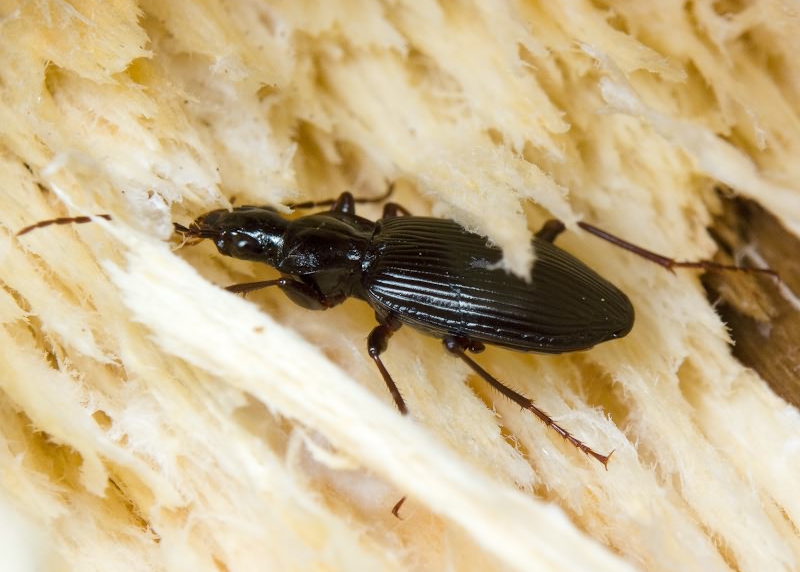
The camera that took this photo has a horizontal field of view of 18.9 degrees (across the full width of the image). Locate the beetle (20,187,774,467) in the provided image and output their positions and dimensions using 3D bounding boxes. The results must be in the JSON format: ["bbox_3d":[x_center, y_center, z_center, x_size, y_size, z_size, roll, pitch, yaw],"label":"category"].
[{"bbox_3d":[0.000,-0.001,0.075,0.023,0.004,0.009,14,55,0],"label":"beetle"}]

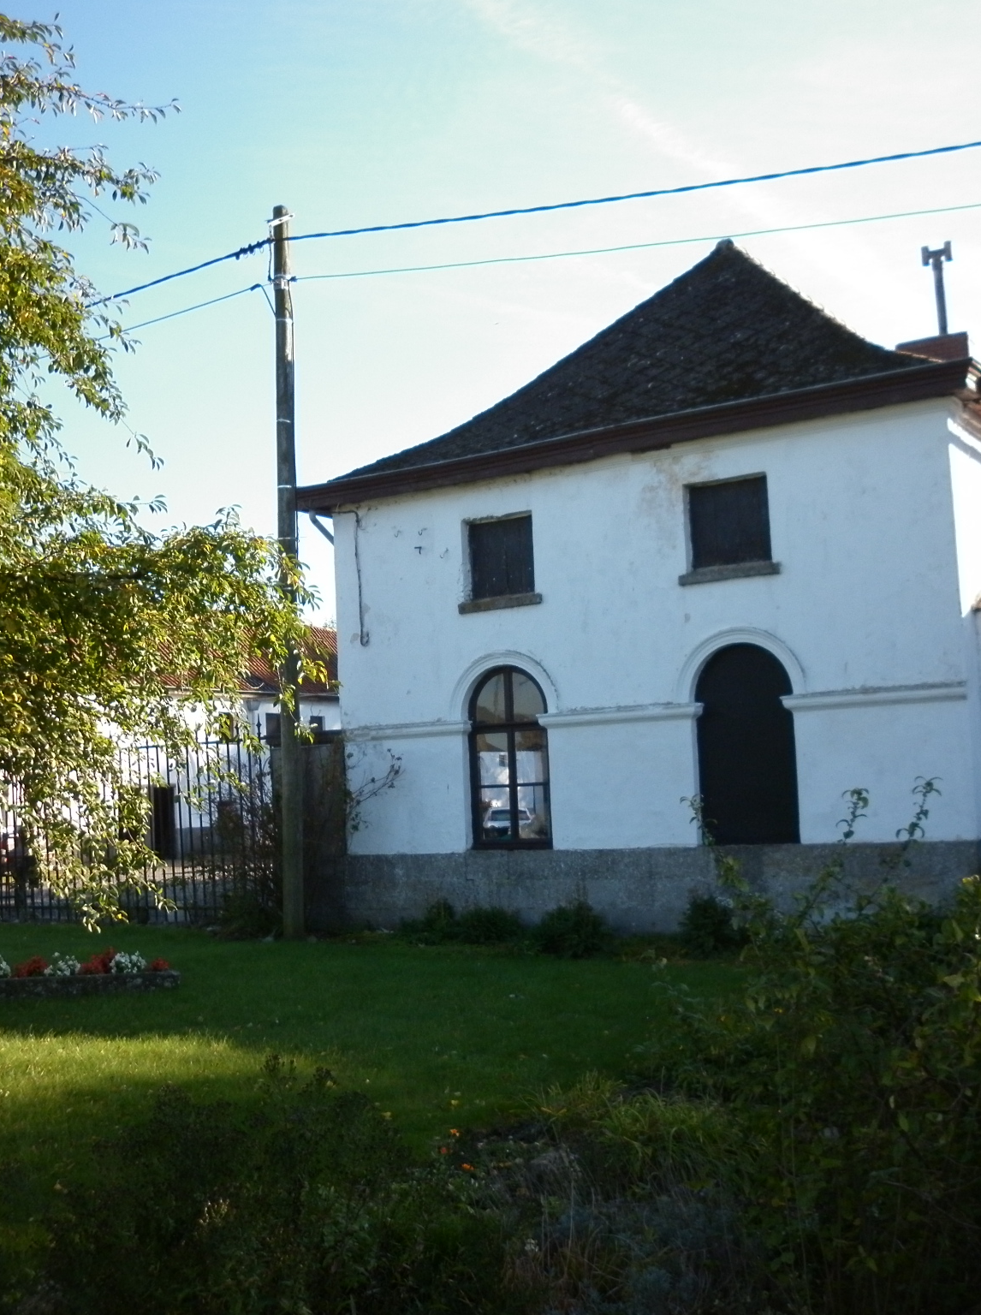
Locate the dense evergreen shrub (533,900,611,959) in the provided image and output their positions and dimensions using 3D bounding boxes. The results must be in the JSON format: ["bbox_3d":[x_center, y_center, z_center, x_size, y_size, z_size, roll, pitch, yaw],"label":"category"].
[{"bbox_3d":[0.855,2.827,15.272,0.836,0.634,0.792,-2,-6,0],"label":"dense evergreen shrub"}]

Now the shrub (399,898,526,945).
[{"bbox_3d":[-0.336,3.023,16.750,1.364,0.475,0.748,-6,-7,32],"label":"shrub"}]

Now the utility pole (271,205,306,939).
[{"bbox_3d":[-2.566,-1.197,18.417,0.282,9.288,0.282,-2,-6,0],"label":"utility pole"}]

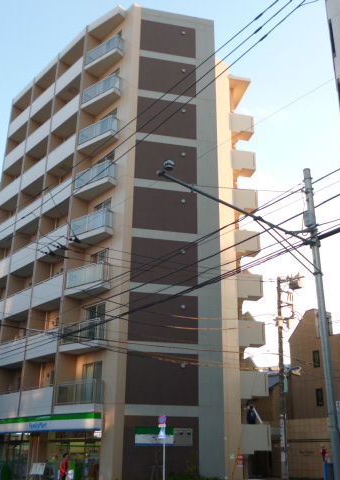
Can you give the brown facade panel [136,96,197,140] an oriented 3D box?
[{"bbox_3d":[-0.143,-6.934,29.646,3.443,2.397,0.100,5,-22,-11],"label":"brown facade panel"}]

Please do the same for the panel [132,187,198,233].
[{"bbox_3d":[-0.216,-1.554,27.480,3.443,2.397,0.100,5,-22,-11],"label":"panel"}]

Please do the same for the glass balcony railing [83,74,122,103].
[{"bbox_3d":[-4.064,-8.860,31.100,2.565,0.941,0.590,-15,-27,34],"label":"glass balcony railing"}]

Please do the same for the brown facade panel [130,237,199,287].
[{"bbox_3d":[-0.252,1.136,26.397,3.443,2.397,0.100,5,-22,-11],"label":"brown facade panel"}]

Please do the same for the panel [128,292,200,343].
[{"bbox_3d":[-0.289,3.826,25.315,3.443,2.397,0.100,5,-22,-11],"label":"panel"}]

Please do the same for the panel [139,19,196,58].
[{"bbox_3d":[-0.070,-12.314,31.812,3.443,2.397,0.100,5,-22,-11],"label":"panel"}]

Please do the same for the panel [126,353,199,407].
[{"bbox_3d":[-0.325,6.500,24.238,3.443,2.361,0.100,5,-22,-11],"label":"panel"}]

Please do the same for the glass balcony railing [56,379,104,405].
[{"bbox_3d":[-4.283,7.280,24.603,2.565,0.941,0.590,-15,-27,34],"label":"glass balcony railing"}]

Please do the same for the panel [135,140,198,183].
[{"bbox_3d":[-0.179,-4.244,28.563,3.443,2.397,0.100,5,-22,-11],"label":"panel"}]

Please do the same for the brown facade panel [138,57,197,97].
[{"bbox_3d":[-0.107,-9.624,30.729,3.443,2.397,0.100,5,-22,-11],"label":"brown facade panel"}]

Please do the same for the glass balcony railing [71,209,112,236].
[{"bbox_3d":[-4.173,-0.790,27.851,2.565,0.941,0.590,-15,-27,34],"label":"glass balcony railing"}]

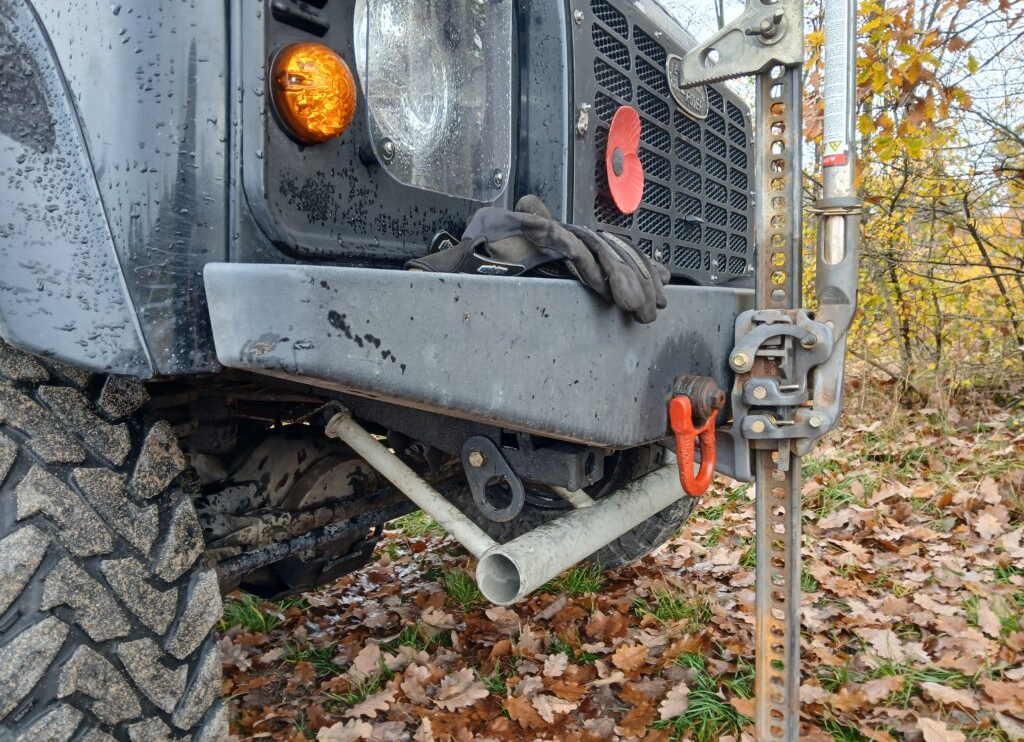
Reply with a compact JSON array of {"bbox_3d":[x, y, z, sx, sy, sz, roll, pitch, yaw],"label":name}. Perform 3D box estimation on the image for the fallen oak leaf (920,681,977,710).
[{"bbox_3d":[0.804,0.597,1.414,0.050,0.025,0.105,-3,5,-29],"label":"fallen oak leaf"}]

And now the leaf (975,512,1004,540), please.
[{"bbox_3d":[1.506,0.490,2.425,0.095,0.020,0.100,2,44,32],"label":"leaf"}]

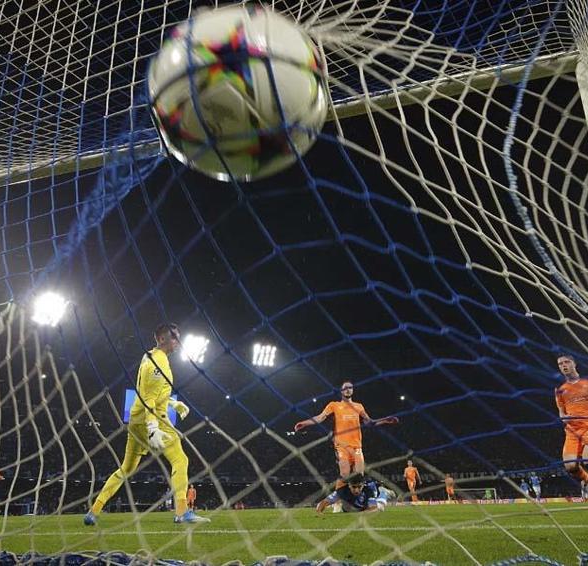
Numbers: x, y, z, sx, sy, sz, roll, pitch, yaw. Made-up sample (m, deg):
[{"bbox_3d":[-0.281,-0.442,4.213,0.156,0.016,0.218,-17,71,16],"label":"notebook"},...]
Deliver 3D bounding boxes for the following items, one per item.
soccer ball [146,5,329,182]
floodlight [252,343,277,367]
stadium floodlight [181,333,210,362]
[{"bbox_3d":[-0.071,-0.237,0.728,0.220,0.220,0.220,-1,-21,0],"label":"soccer ball"},{"bbox_3d":[-7.336,18.088,142.296,5.600,5.500,1.100,2,-22,-8],"label":"floodlight"},{"bbox_3d":[-23.620,15.508,135.136,6.000,6.000,1.100,6,-22,-17],"label":"stadium floodlight"}]

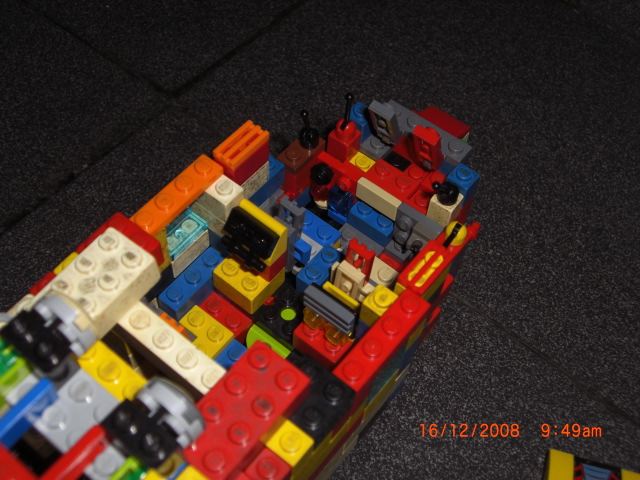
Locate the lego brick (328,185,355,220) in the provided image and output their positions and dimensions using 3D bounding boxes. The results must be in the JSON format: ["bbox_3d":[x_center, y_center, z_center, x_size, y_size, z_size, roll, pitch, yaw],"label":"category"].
[{"bbox_3d":[0.008,-0.013,0.292,0.008,0.010,0.008,35,63,17],"label":"lego brick"}]

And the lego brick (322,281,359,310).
[{"bbox_3d":[0.006,0.016,0.248,0.012,0.004,0.004,35,63,17],"label":"lego brick"}]

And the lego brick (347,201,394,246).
[{"bbox_3d":[0.018,-0.006,0.288,0.016,0.011,0.008,35,63,17],"label":"lego brick"}]

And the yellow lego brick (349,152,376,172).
[{"bbox_3d":[0.014,-0.023,0.282,0.008,0.007,0.008,34,61,19],"label":"yellow lego brick"}]

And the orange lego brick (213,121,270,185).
[{"bbox_3d":[-0.024,-0.025,0.265,0.008,0.015,0.016,35,63,17],"label":"orange lego brick"}]

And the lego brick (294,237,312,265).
[{"bbox_3d":[-0.006,0.004,0.289,0.005,0.007,0.004,36,63,17],"label":"lego brick"}]

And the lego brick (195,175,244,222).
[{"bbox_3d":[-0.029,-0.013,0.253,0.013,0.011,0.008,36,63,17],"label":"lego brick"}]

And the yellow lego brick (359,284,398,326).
[{"bbox_3d":[0.017,0.019,0.235,0.008,0.011,0.008,34,61,19],"label":"yellow lego brick"}]

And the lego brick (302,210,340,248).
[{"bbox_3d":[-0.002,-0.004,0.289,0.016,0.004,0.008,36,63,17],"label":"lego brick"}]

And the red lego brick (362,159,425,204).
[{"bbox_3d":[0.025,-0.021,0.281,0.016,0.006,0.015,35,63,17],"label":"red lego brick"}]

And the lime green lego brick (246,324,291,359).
[{"bbox_3d":[-0.015,0.030,0.235,0.013,0.008,0.007,34,61,19],"label":"lime green lego brick"}]

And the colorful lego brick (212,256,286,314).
[{"bbox_3d":[-0.022,0.011,0.270,0.016,0.011,0.016,36,63,17],"label":"colorful lego brick"}]

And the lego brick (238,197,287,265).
[{"bbox_3d":[-0.018,-0.002,0.254,0.016,0.013,0.008,35,63,17],"label":"lego brick"}]

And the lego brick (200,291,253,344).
[{"bbox_3d":[-0.030,0.026,0.276,0.016,0.011,0.008,36,63,17],"label":"lego brick"}]

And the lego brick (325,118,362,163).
[{"bbox_3d":[0.008,-0.033,0.280,0.008,0.015,0.008,35,63,17],"label":"lego brick"}]

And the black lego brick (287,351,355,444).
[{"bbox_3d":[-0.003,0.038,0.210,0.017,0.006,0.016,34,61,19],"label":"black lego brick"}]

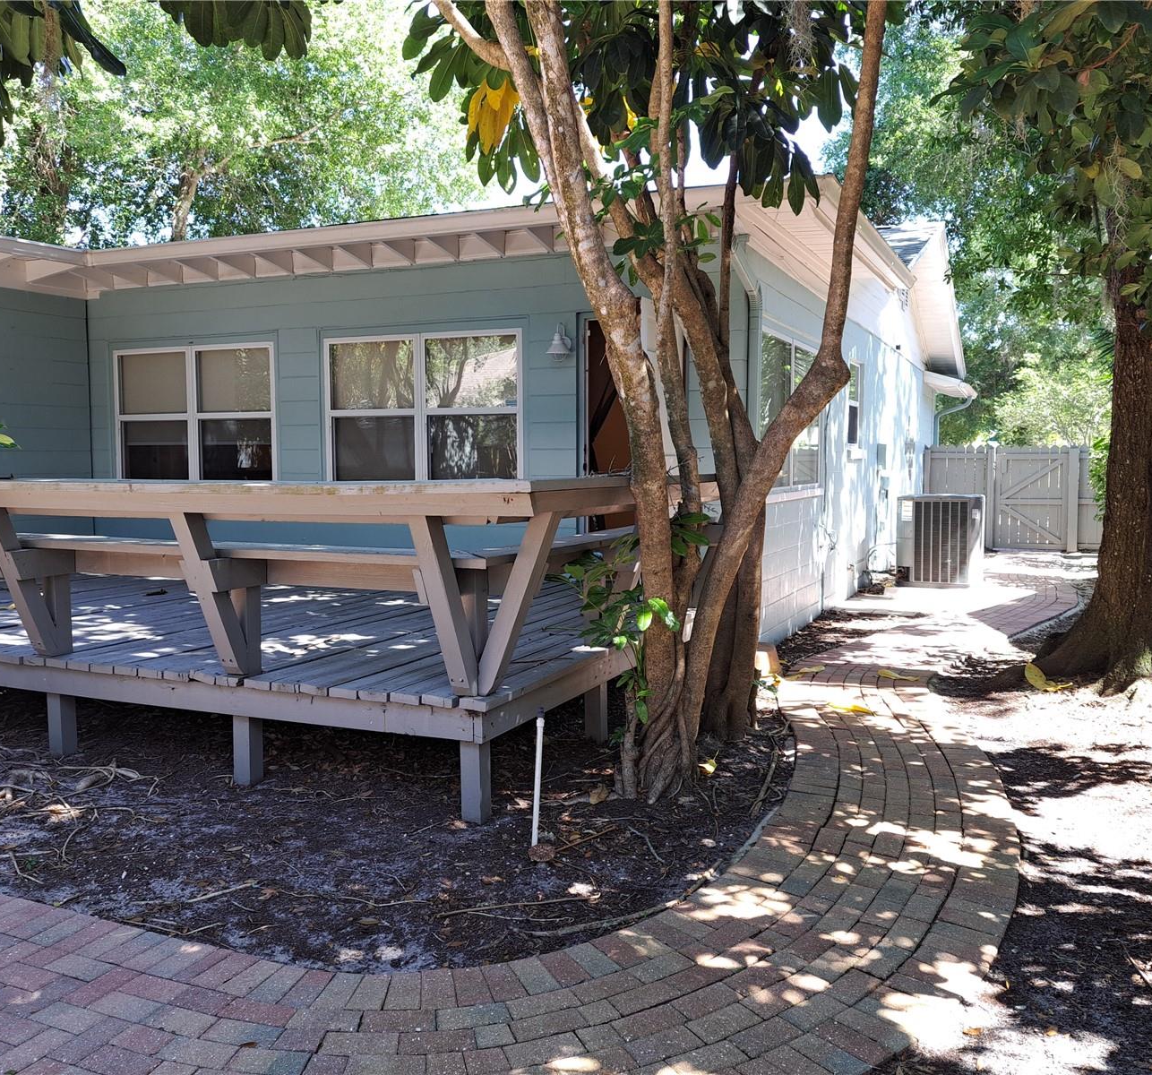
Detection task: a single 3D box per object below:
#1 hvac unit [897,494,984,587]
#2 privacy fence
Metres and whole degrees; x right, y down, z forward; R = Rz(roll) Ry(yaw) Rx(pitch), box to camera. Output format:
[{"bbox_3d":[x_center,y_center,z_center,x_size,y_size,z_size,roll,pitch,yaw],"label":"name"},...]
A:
[{"bbox_3d":[4.309,0.043,11.663,0.880,1.030,0.880,2,5,26],"label":"hvac unit"},{"bbox_3d":[7.248,-0.647,16.490,2.850,1.750,0.140,2,5,26],"label":"privacy fence"}]

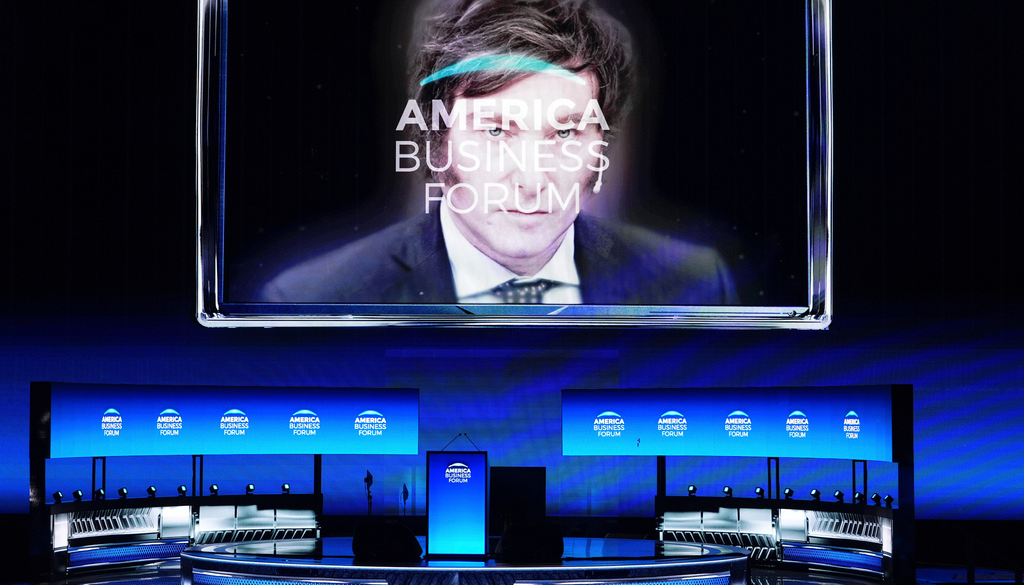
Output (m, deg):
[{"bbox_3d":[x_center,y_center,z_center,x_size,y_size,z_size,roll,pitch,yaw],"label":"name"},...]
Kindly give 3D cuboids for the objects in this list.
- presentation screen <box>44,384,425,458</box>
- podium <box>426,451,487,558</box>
[{"bbox_3d":[-4.151,1.824,32.522,1.193,1.000,6.651,-3,-5,45],"label":"presentation screen"},{"bbox_3d":[-0.639,2.546,27.400,0.720,1.261,0.500,0,-3,2],"label":"podium"}]

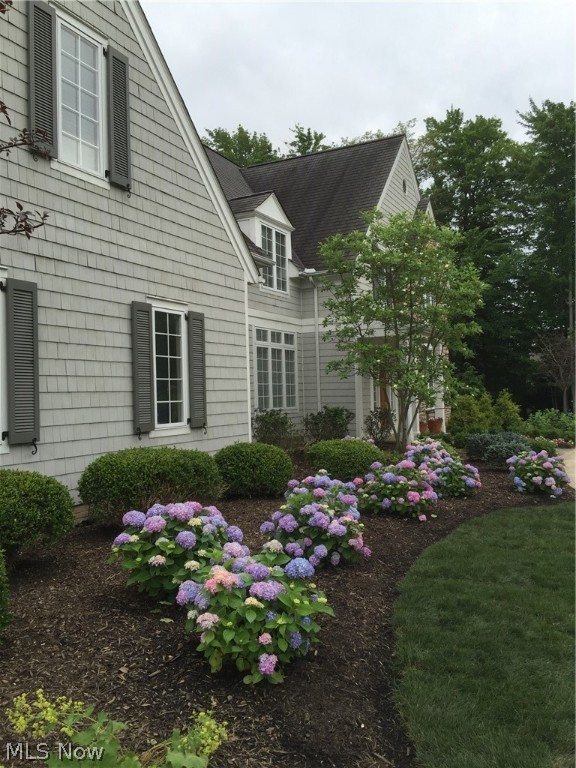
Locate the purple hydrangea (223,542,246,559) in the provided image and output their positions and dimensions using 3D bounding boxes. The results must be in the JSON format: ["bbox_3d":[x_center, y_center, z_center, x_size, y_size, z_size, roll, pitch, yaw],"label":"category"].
[{"bbox_3d":[-0.295,0.919,3.550,0.130,0.086,0.123,-1,-1,-5],"label":"purple hydrangea"}]

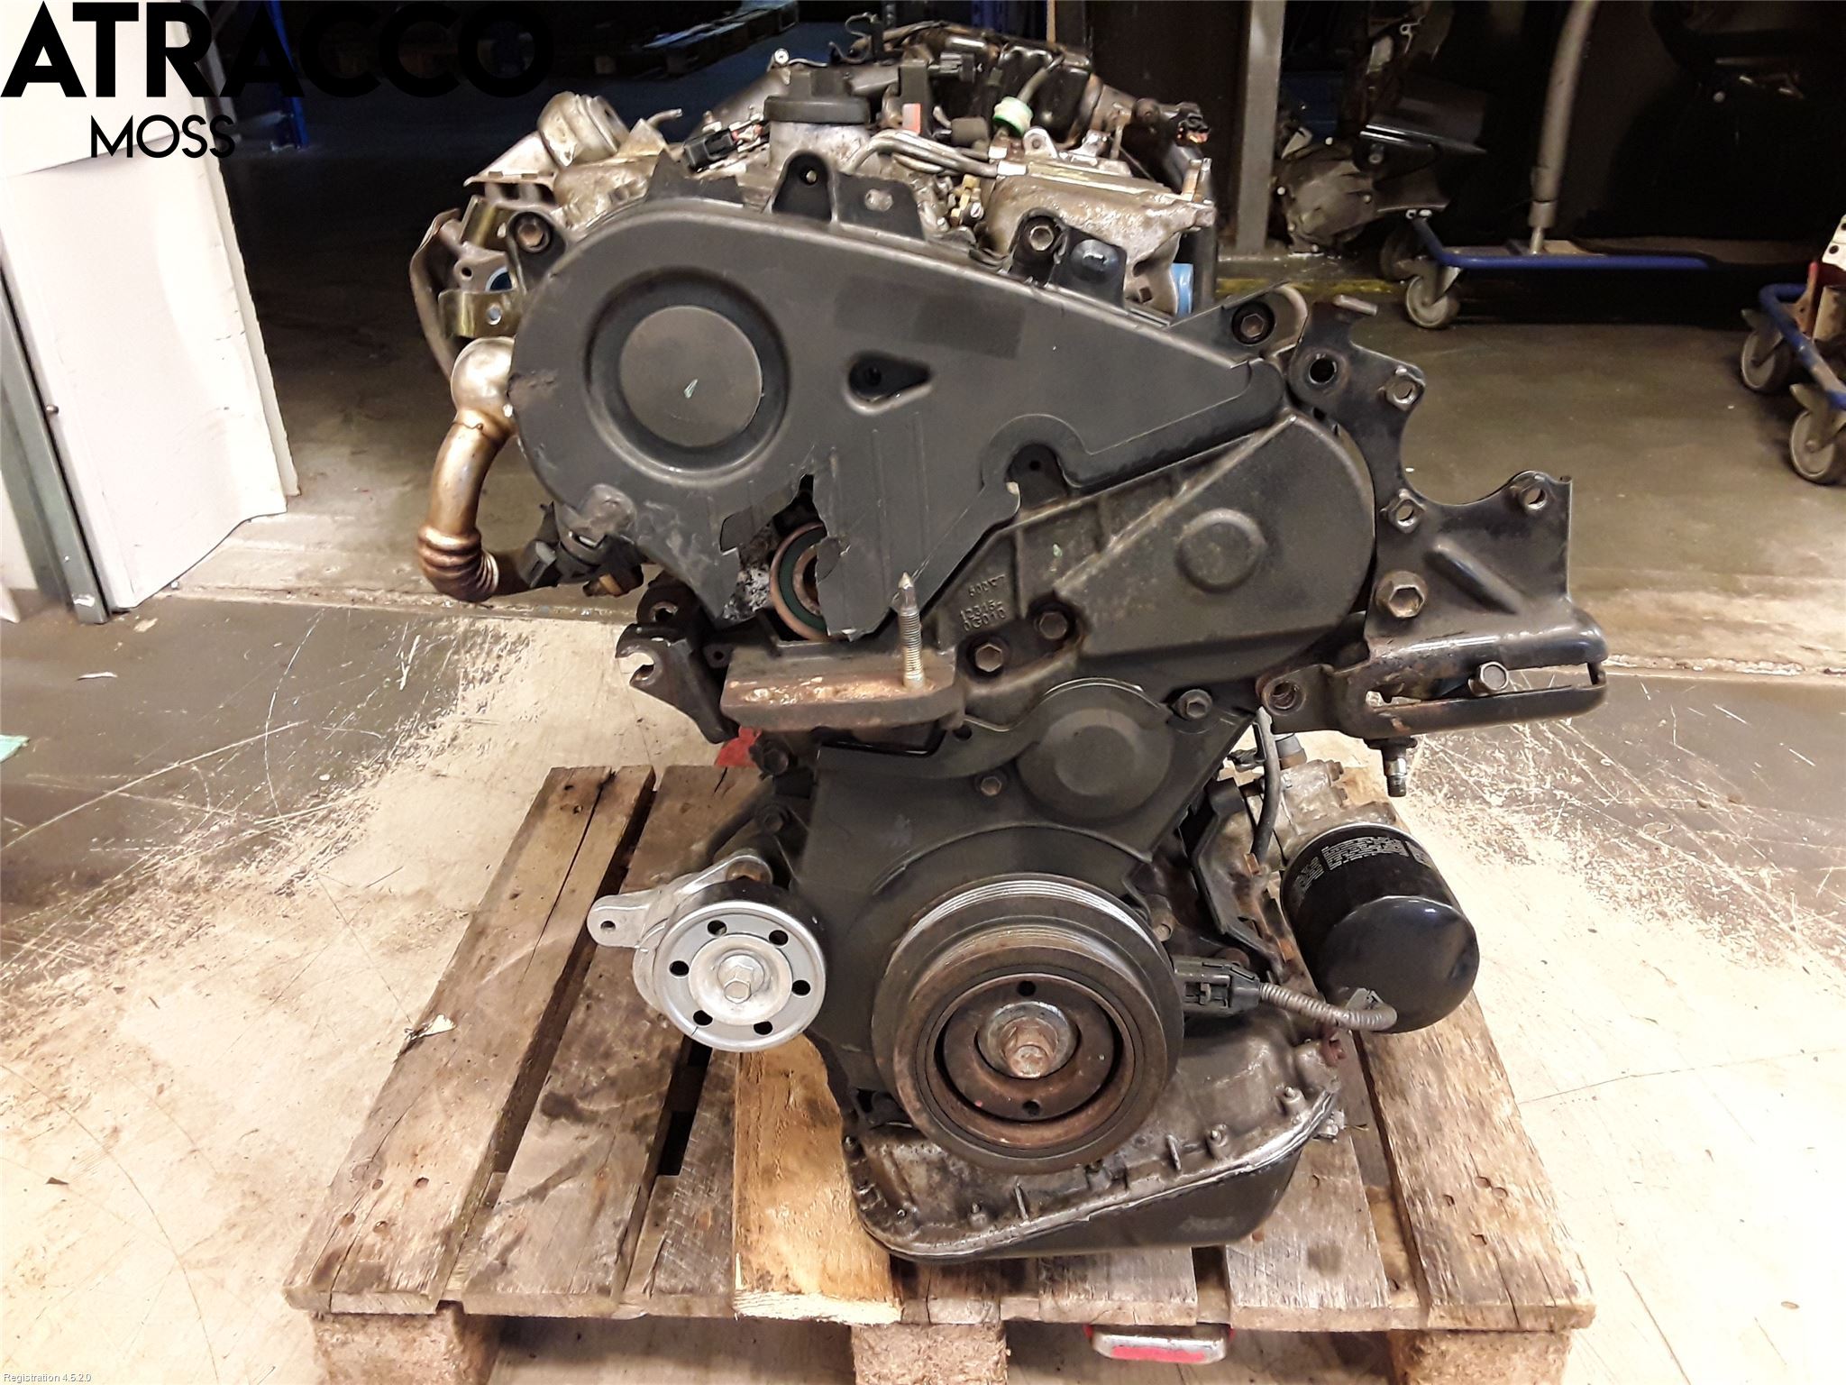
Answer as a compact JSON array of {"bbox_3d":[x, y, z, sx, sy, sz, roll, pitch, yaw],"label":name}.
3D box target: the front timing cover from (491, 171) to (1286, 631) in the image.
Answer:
[{"bbox_3d":[-0.013,-0.125,0.657,0.339,0.203,0.060,0,29,4],"label":"front timing cover"}]

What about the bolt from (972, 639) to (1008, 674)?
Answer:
[{"bbox_3d":[0.034,-0.018,0.759,0.017,0.017,0.012,0,29,4],"label":"bolt"}]

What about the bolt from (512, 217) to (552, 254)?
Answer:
[{"bbox_3d":[-0.170,-0.199,0.649,0.014,0.014,0.012,0,29,4],"label":"bolt"}]

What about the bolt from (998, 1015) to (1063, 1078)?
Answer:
[{"bbox_3d":[0.054,0.182,0.767,0.031,0.031,0.020,0,29,4],"label":"bolt"}]

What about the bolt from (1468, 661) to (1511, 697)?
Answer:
[{"bbox_3d":[0.280,-0.006,0.739,0.016,0.016,0.014,0,29,4],"label":"bolt"}]

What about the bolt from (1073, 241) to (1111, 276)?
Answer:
[{"bbox_3d":[0.074,-0.189,0.651,0.015,0.015,0.012,0,29,4],"label":"bolt"}]

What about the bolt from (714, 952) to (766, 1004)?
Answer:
[{"bbox_3d":[-0.098,0.153,0.802,0.026,0.026,0.016,0,29,4],"label":"bolt"}]

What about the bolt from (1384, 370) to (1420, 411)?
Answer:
[{"bbox_3d":[0.216,-0.136,0.672,0.015,0.015,0.012,0,29,4],"label":"bolt"}]

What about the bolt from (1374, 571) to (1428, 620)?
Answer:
[{"bbox_3d":[0.227,-0.046,0.709,0.022,0.022,0.016,0,29,4],"label":"bolt"}]

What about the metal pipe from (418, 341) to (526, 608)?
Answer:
[{"bbox_3d":[-0.245,-0.126,0.831,0.072,0.150,0.085,0,29,4],"label":"metal pipe"}]

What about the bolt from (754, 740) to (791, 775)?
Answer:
[{"bbox_3d":[-0.079,0.035,0.791,0.017,0.017,0.015,0,29,4],"label":"bolt"}]

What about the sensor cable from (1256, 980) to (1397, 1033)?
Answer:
[{"bbox_3d":[0.224,0.174,0.830,0.070,0.022,0.030,0,29,4],"label":"sensor cable"}]

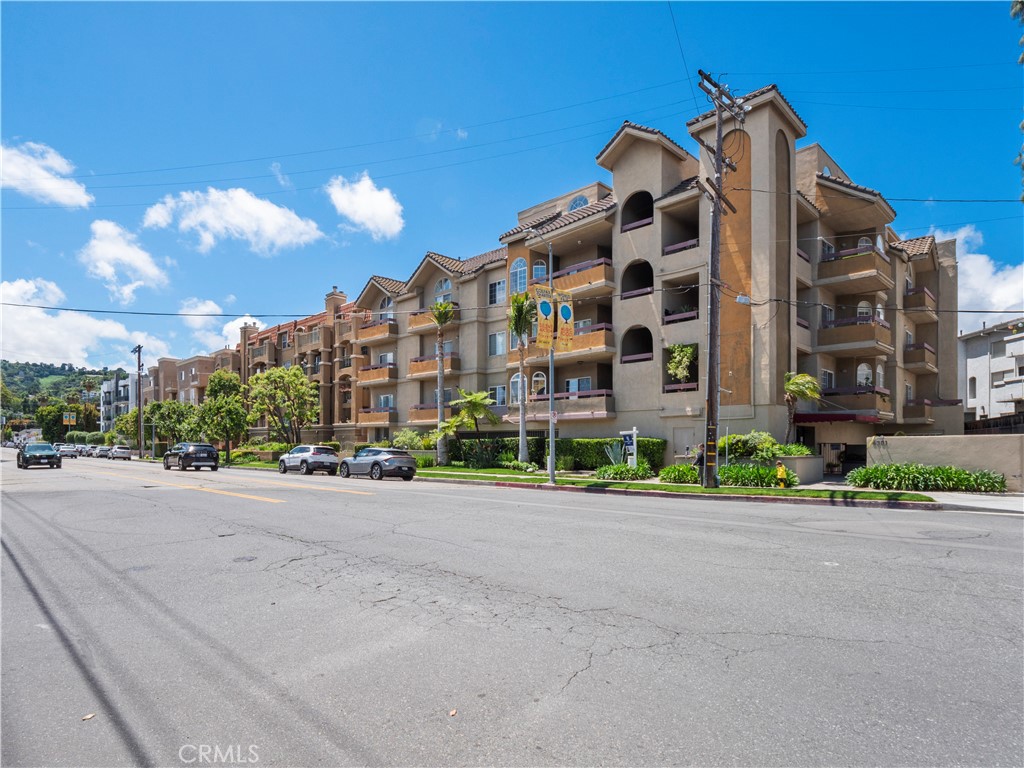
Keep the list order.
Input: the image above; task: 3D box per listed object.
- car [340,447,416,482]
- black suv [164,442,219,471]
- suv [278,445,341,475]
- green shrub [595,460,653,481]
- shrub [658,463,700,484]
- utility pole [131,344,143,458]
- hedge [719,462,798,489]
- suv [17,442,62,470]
[{"bbox_3d":[-6.580,3.870,26.100,4.680,1.550,1.880,-5,-8,44],"label":"car"},{"bbox_3d":[-19.584,4.427,32.681,4.670,1.670,1.890,-5,-8,44],"label":"black suv"},{"bbox_3d":[-11.920,4.430,31.200,4.620,1.690,1.860,-5,-8,44],"label":"suv"},{"bbox_3d":[4.680,3.649,22.250,2.300,0.740,1.250,-5,-8,44],"label":"green shrub"},{"bbox_3d":[6.523,3.452,20.494,1.500,0.730,1.150,-5,-8,44],"label":"shrub"},{"bbox_3d":[-44.890,2.103,64.000,2.400,13.600,0.500,-5,-7,40],"label":"utility pole"},{"bbox_3d":[8.606,3.167,18.516,2.450,0.780,1.150,-5,-8,44],"label":"hedge"},{"bbox_3d":[-31.800,4.800,35.870,4.700,1.670,1.910,-5,-8,44],"label":"suv"}]

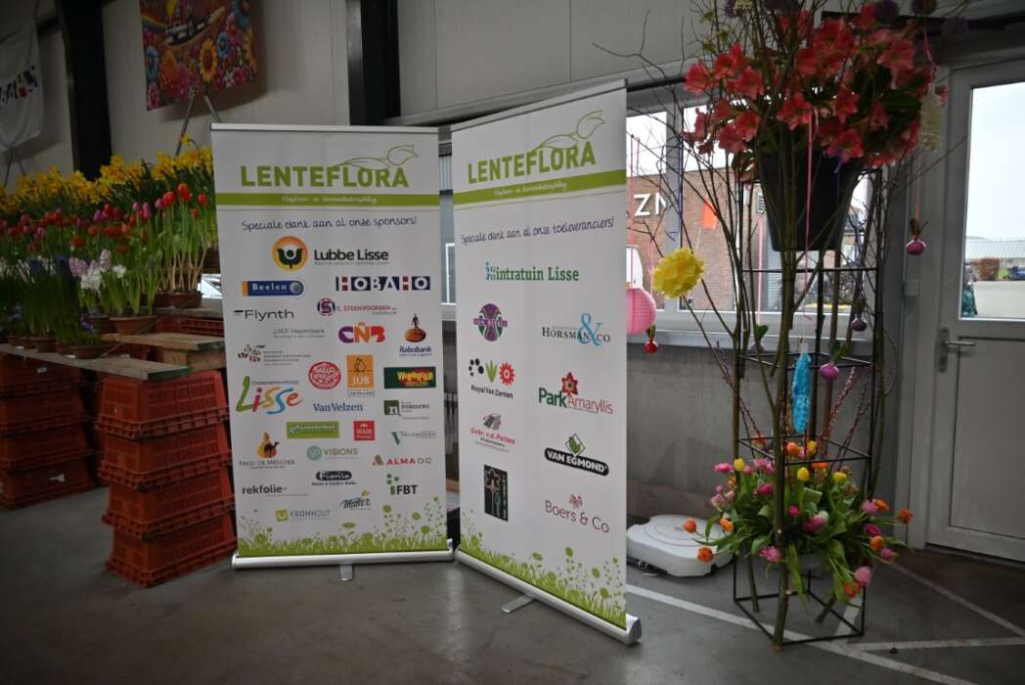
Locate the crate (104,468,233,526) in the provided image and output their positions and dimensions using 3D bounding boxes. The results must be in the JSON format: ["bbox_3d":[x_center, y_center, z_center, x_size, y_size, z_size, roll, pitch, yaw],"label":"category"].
[{"bbox_3d":[-1.663,0.725,3.333,0.345,0.235,0.485,3,7,33],"label":"crate"}]

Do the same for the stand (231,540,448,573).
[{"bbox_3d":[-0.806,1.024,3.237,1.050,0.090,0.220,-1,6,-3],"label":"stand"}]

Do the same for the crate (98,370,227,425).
[{"bbox_3d":[-1.675,0.274,3.289,0.345,0.235,0.485,3,7,33],"label":"crate"}]

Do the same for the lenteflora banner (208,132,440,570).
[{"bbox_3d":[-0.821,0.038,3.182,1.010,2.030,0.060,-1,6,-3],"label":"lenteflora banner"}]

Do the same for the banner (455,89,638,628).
[{"bbox_3d":[0.069,0.074,2.827,0.100,2.040,1.030,-6,8,-42],"label":"banner"}]

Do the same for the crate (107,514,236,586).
[{"bbox_3d":[-1.667,0.950,3.361,0.345,0.235,0.485,3,7,33],"label":"crate"}]

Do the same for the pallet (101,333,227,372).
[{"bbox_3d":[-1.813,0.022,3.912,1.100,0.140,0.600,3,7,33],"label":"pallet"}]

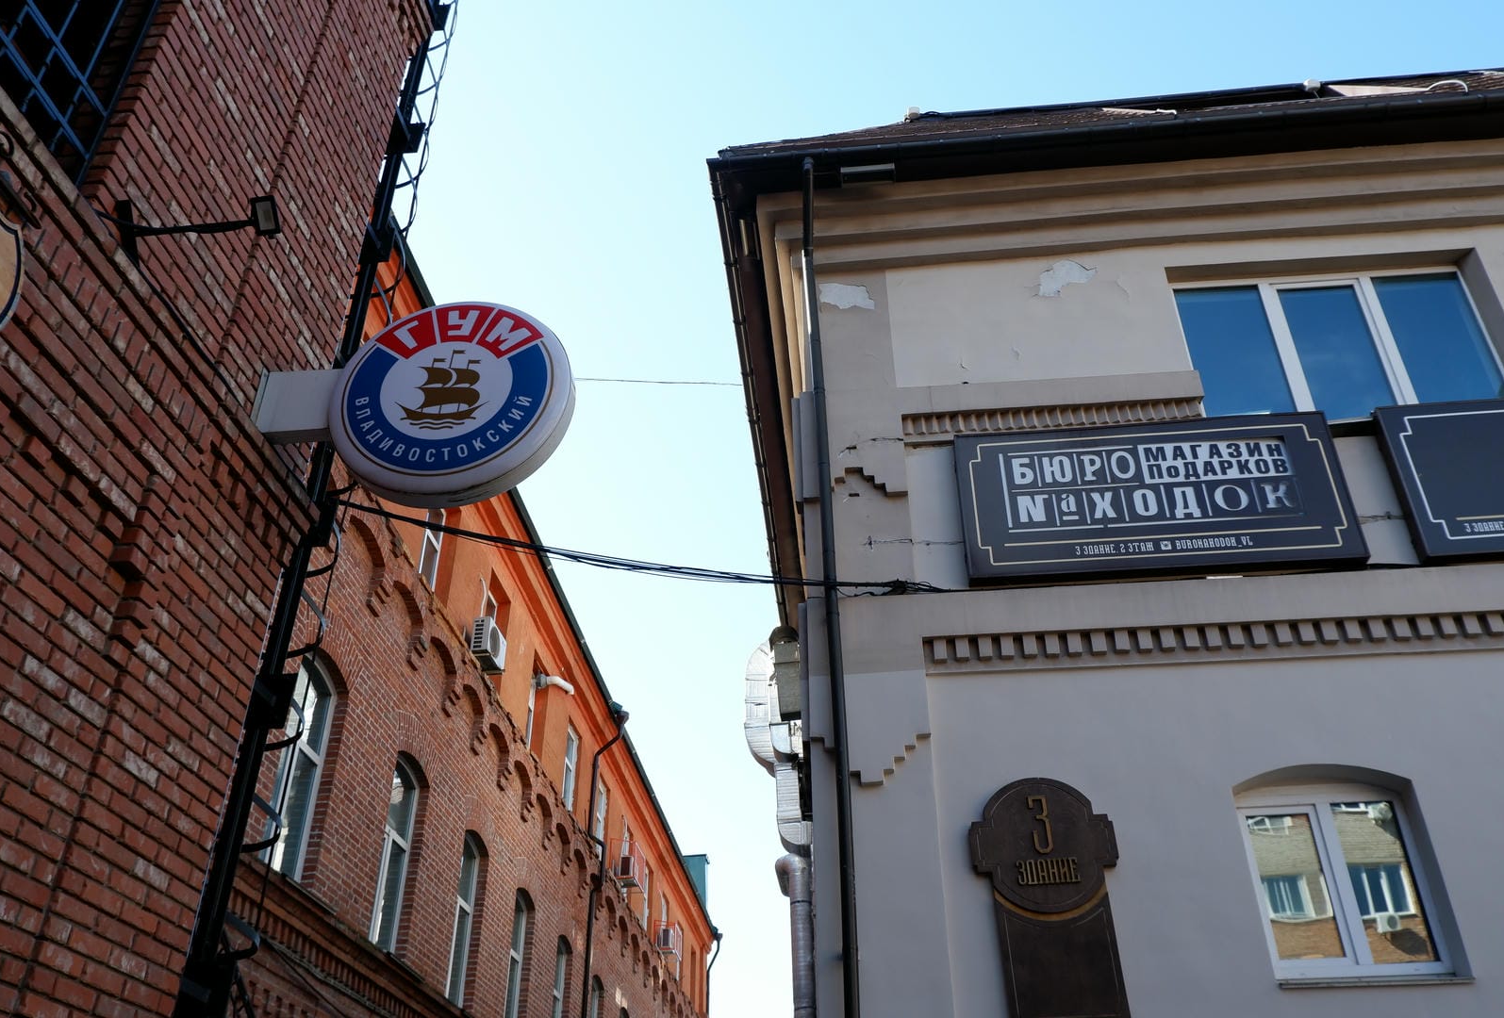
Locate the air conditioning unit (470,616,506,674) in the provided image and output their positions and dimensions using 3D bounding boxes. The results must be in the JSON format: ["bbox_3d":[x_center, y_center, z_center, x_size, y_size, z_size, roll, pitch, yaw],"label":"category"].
[{"bbox_3d":[-3.783,1.976,16.595,0.260,0.500,0.760,-3,-33,5],"label":"air conditioning unit"}]

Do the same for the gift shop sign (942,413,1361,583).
[{"bbox_3d":[2.696,-0.071,7.803,2.525,1.140,0.140,-3,-33,5],"label":"gift shop sign"}]

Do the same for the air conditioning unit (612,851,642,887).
[{"bbox_3d":[-2.588,7.762,24.592,0.280,0.480,0.740,-3,-33,5],"label":"air conditioning unit"}]

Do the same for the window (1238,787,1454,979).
[{"bbox_3d":[3.375,2.139,6.659,0.969,1.078,0.100,-3,-33,5],"label":"window"}]

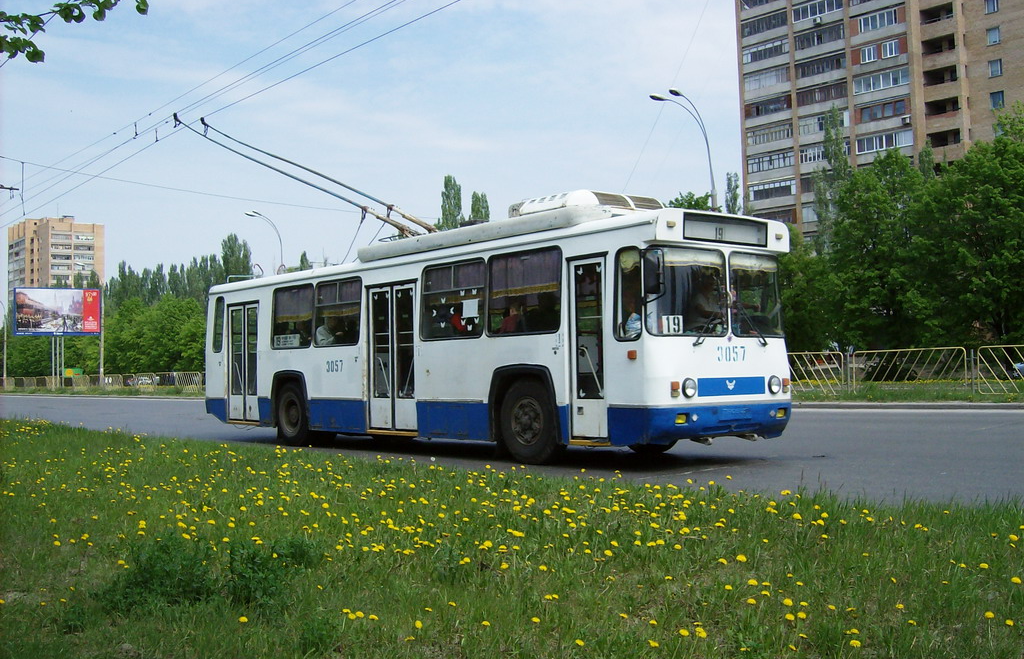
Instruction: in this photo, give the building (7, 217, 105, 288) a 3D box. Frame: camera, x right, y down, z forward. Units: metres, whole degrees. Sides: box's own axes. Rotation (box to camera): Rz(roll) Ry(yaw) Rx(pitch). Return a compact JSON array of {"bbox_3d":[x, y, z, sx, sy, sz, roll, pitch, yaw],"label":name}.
[{"bbox_3d":[-129.174,-7.028,304.112,19.000,46.500,21.000,1,-3,-40],"label":"building"}]

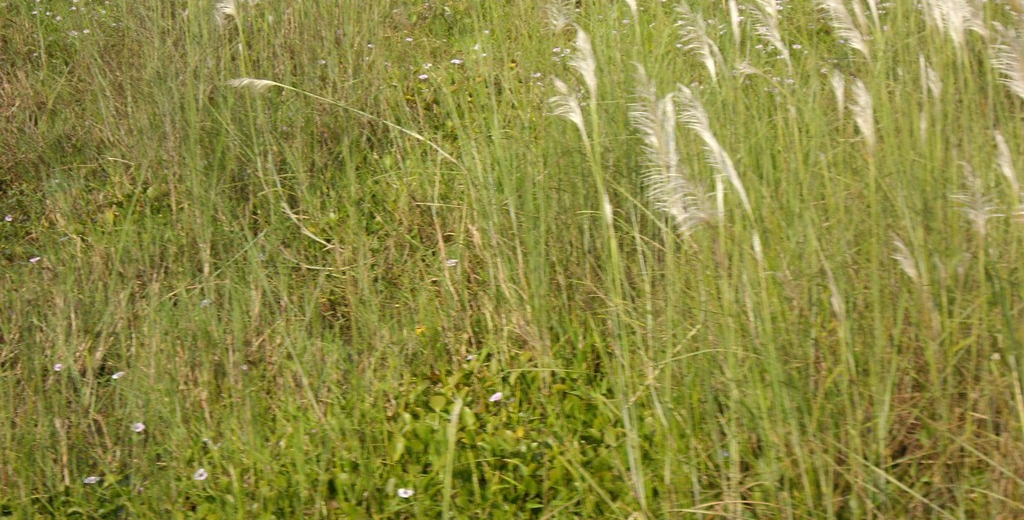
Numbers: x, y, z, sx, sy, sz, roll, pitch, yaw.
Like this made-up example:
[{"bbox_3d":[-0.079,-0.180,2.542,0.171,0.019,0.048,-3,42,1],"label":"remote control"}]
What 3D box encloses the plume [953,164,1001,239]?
[{"bbox_3d":[1.570,-0.198,9.400,0.162,0.242,0.130,0,13,0],"label":"plume"}]

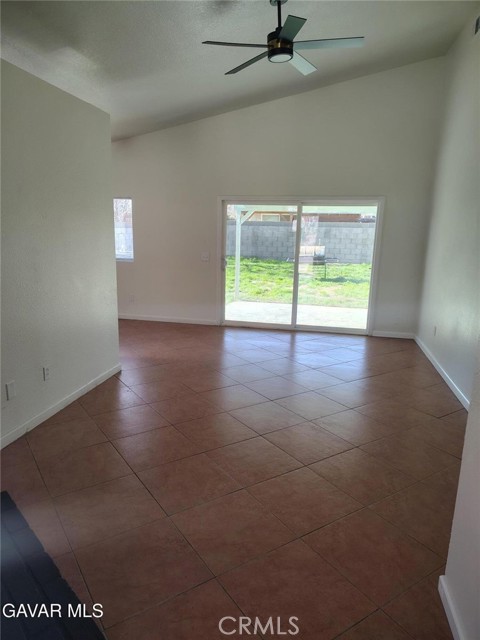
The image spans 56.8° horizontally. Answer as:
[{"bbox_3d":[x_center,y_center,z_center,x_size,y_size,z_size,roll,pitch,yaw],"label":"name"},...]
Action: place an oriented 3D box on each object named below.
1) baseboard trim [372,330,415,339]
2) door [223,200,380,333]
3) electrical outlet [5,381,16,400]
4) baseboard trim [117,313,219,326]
[{"bbox_3d":[2.325,0.224,6.736,0.600,0.090,0.015,4,12,11],"label":"baseboard trim"},{"bbox_3d":[0.859,-0.812,6.866,2.370,2.000,0.100,4,12,11],"label":"door"},{"bbox_3d":[-1.662,0.509,3.222,0.010,0.127,0.085,4,12,11],"label":"electrical outlet"},{"bbox_3d":[-1.238,-0.006,7.438,1.790,0.090,0.015,4,12,11],"label":"baseboard trim"}]

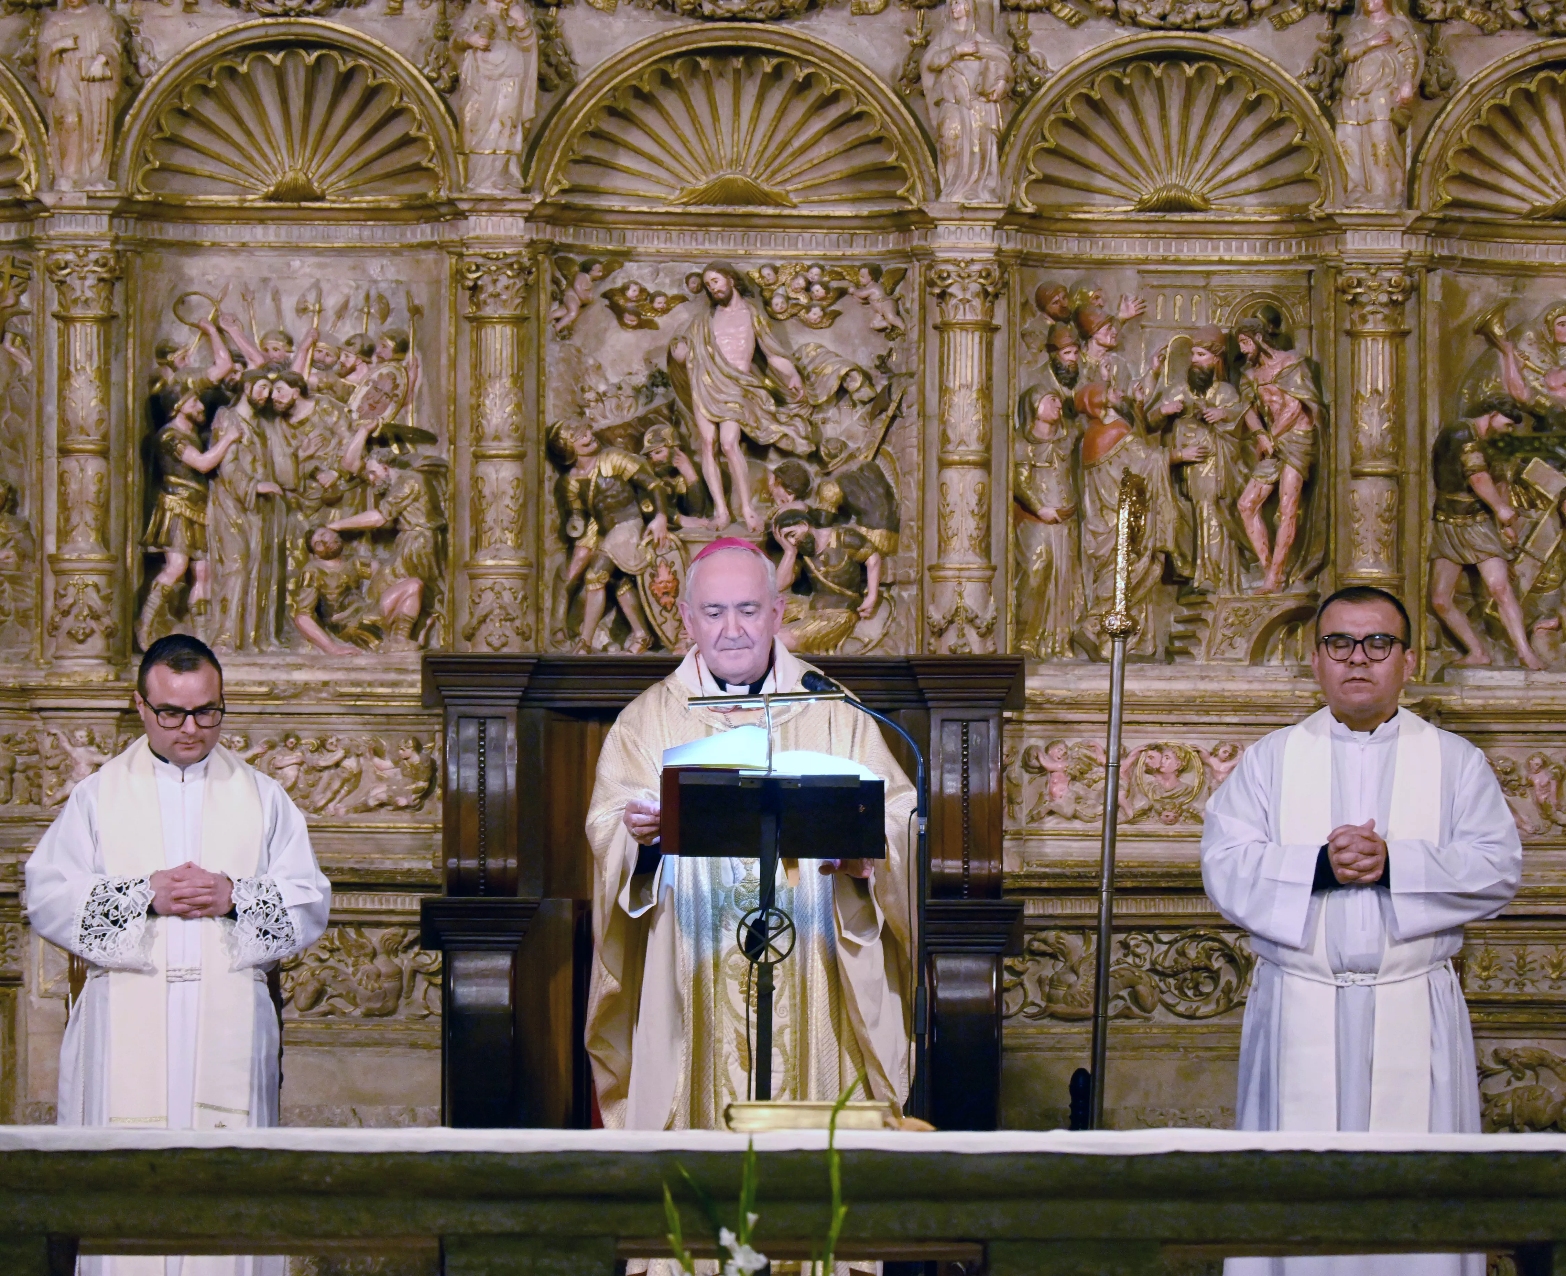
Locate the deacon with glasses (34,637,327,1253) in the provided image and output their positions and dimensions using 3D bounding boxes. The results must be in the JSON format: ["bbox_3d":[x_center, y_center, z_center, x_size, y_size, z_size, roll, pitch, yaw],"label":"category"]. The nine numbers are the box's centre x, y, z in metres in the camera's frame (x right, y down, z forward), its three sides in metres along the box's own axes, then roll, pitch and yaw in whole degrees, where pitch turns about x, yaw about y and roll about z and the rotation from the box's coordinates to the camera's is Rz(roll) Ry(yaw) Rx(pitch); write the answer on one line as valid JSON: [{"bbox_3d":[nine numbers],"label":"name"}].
[{"bbox_3d":[-1.033,0.848,34.000,0.520,1.700,0.430,0,-1,-5],"label":"deacon with glasses"}]

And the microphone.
[{"bbox_3d":[0.176,0.762,33.200,0.340,1.420,0.250,-1,-2,41],"label":"microphone"}]

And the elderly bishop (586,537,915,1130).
[{"bbox_3d":[-0.054,0.682,33.550,0.560,1.700,0.480,0,-1,0],"label":"elderly bishop"}]

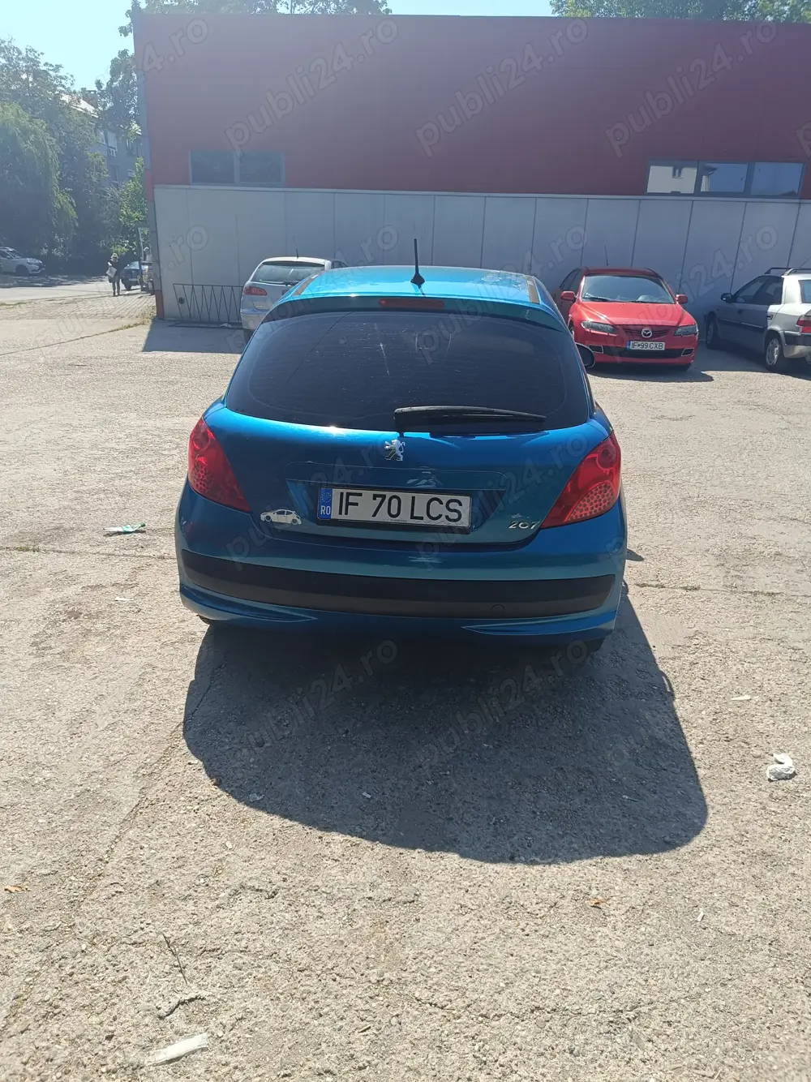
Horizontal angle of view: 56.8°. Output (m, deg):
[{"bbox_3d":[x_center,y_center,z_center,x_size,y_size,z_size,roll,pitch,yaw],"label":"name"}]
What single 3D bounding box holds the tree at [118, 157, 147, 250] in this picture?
[{"bbox_3d":[-14.774,-18.125,42.536,2.800,6.570,2.800,-5,21,-17],"label":"tree"}]

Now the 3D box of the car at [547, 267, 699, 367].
[{"bbox_3d":[3.515,-3.786,12.529,1.820,1.435,4.680,3,21,3],"label":"car"}]

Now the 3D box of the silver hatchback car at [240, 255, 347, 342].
[{"bbox_3d":[-1.732,-4.526,14.021,1.720,1.440,3.970,3,21,4],"label":"silver hatchback car"}]

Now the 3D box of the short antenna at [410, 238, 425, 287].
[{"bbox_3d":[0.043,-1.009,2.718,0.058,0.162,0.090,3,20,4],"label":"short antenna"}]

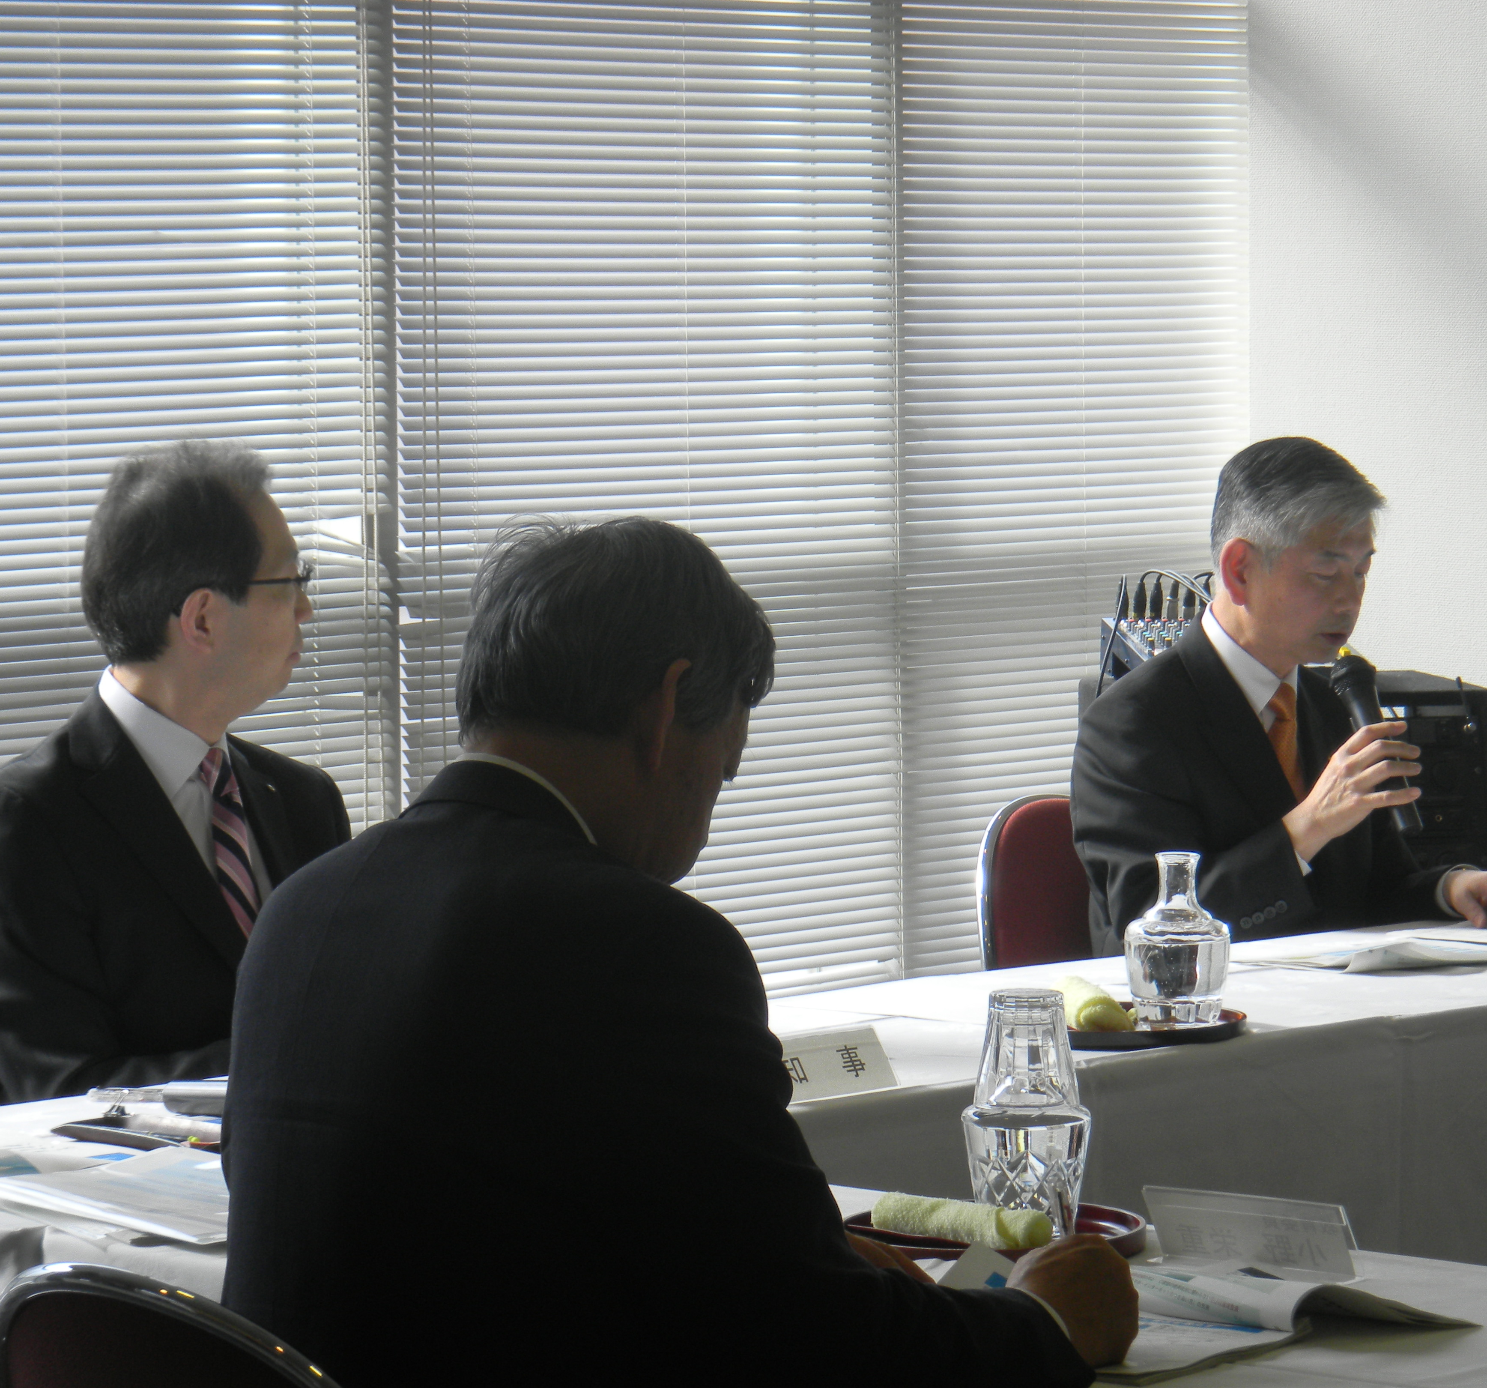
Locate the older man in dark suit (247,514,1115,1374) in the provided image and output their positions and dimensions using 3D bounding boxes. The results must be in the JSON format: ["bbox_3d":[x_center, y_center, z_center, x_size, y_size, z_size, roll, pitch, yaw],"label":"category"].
[{"bbox_3d":[-0.023,0.518,4.332,0.560,1.271,0.720,3,5,41],"label":"older man in dark suit"}]

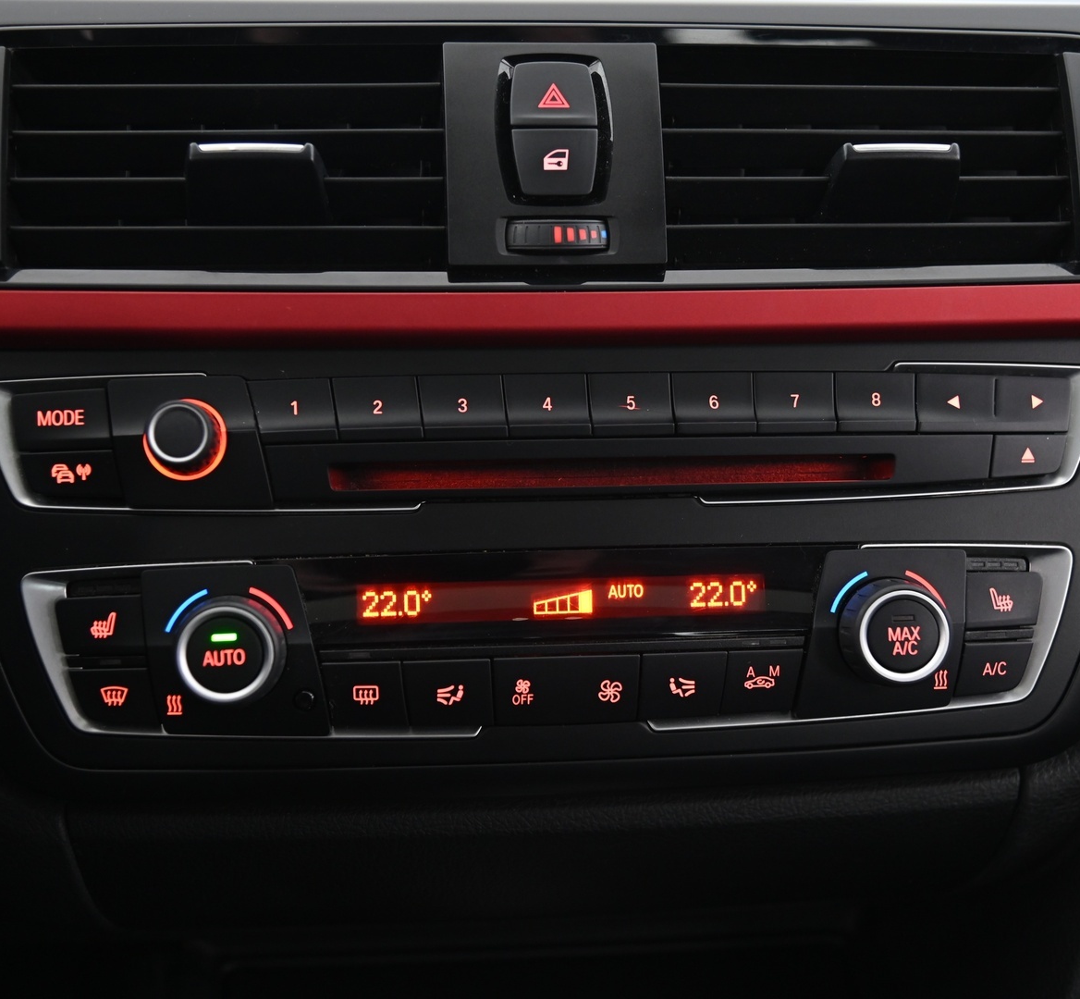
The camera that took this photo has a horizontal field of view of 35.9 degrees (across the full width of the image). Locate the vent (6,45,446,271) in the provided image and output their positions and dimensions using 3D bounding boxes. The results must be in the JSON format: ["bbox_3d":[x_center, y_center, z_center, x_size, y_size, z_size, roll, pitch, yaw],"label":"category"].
[{"bbox_3d":[-0.072,-0.079,0.388,0.099,0.049,0.030,-1,-3,-2],"label":"vent"}]

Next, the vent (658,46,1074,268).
[{"bbox_3d":[0.077,-0.080,0.396,0.096,0.048,0.030,-1,-3,-10],"label":"vent"}]

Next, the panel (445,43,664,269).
[{"bbox_3d":[0.003,-0.079,0.384,0.049,0.050,0.020,-1,-3,-5],"label":"panel"}]

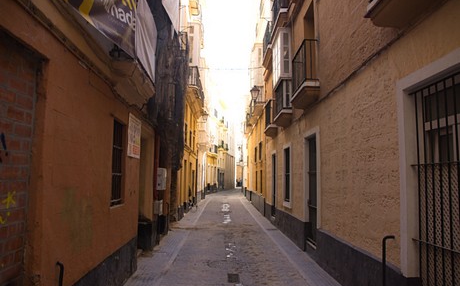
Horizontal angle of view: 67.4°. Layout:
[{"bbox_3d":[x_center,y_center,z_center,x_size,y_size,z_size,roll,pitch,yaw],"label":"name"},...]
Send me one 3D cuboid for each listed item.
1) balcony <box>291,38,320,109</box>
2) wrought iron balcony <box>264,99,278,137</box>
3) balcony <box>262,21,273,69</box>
[{"bbox_3d":[1.785,-1.576,8.316,0.330,1.210,1.710,0,-6,-1],"label":"balcony"},{"bbox_3d":[1.701,-0.964,14.133,0.320,1.220,1.850,0,-6,-1],"label":"wrought iron balcony"},{"bbox_3d":[1.711,-4.157,14.748,0.330,1.300,2.000,0,-6,-1],"label":"balcony"}]

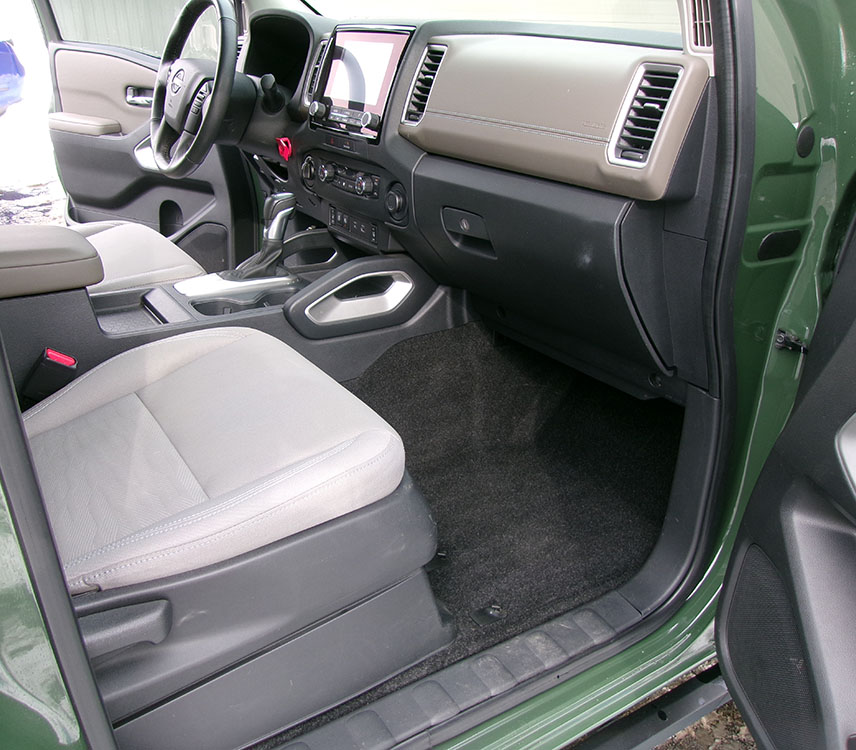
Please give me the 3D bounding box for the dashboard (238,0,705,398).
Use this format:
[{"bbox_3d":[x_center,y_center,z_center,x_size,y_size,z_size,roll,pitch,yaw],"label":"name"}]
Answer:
[{"bbox_3d":[0.018,-0.428,1.529,0.460,0.510,1.450,-14,28,-32],"label":"dashboard"}]

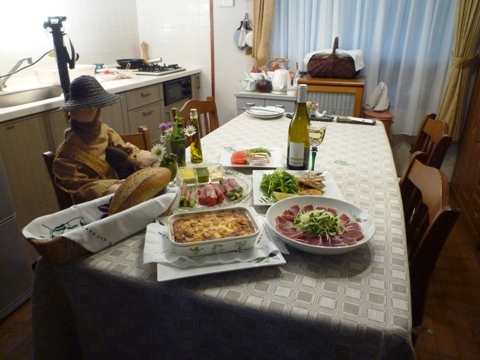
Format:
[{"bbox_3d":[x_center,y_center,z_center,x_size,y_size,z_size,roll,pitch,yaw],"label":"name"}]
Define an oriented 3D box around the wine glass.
[{"bbox_3d":[0.254,-0.105,1.186,0.068,0.168,0.068,8,25,19],"label":"wine glass"}]

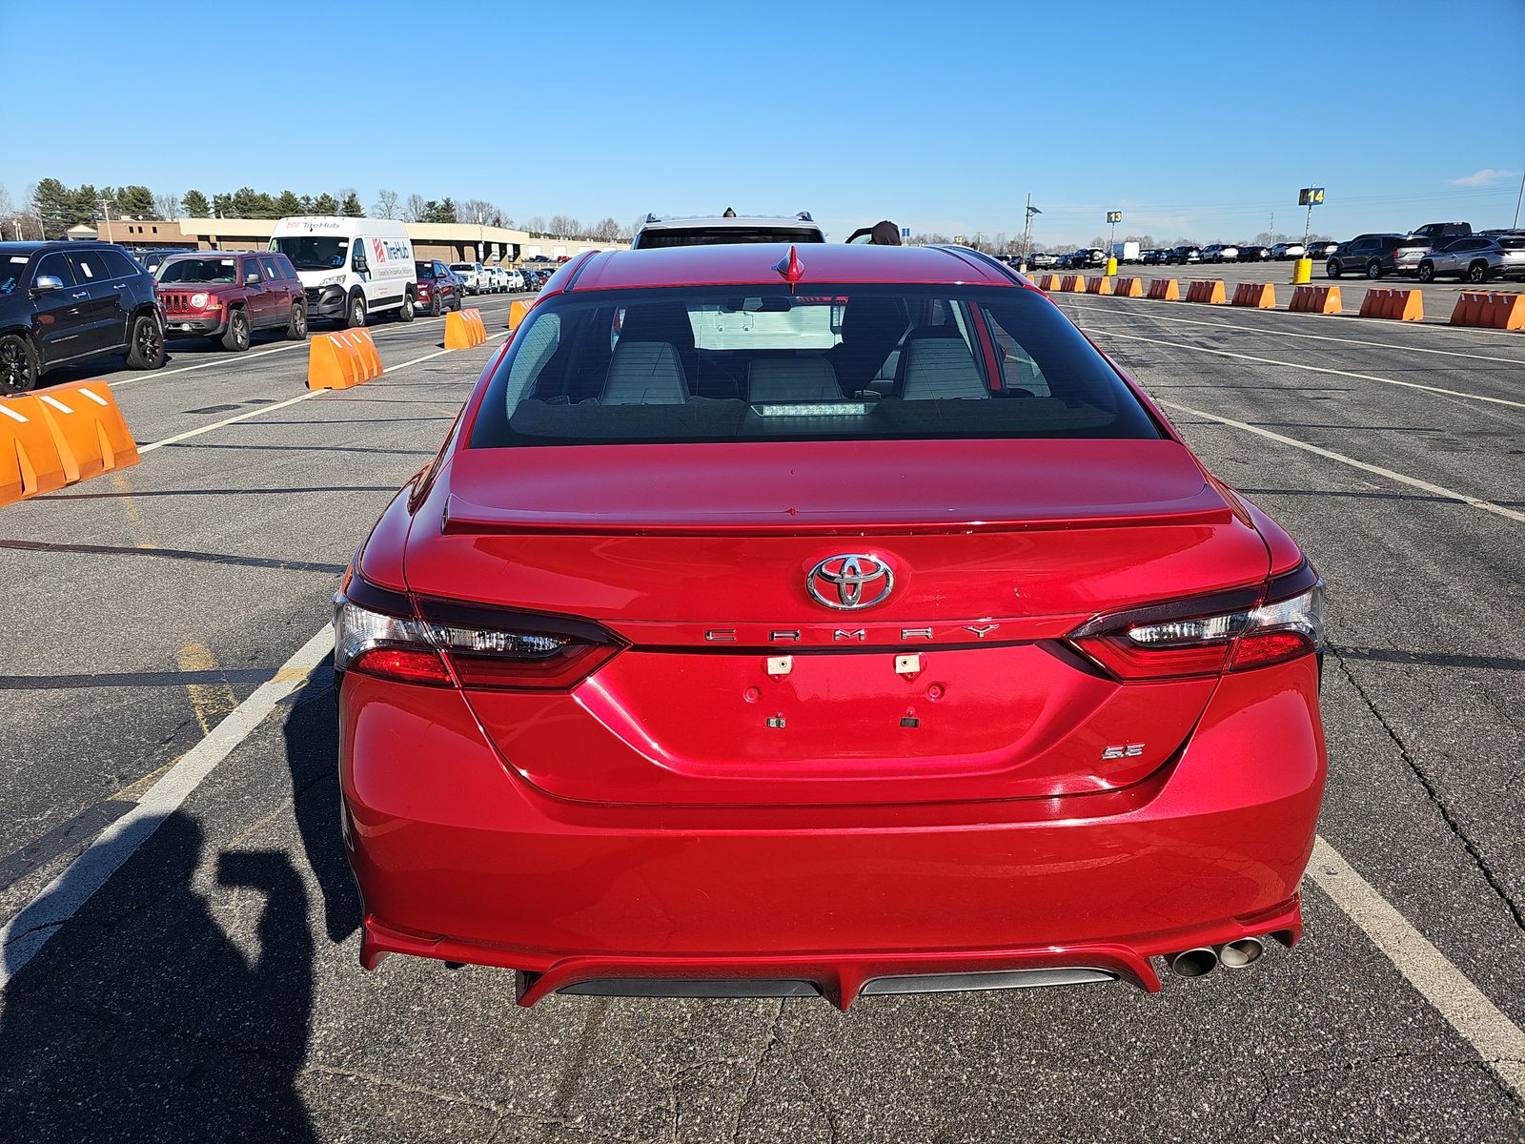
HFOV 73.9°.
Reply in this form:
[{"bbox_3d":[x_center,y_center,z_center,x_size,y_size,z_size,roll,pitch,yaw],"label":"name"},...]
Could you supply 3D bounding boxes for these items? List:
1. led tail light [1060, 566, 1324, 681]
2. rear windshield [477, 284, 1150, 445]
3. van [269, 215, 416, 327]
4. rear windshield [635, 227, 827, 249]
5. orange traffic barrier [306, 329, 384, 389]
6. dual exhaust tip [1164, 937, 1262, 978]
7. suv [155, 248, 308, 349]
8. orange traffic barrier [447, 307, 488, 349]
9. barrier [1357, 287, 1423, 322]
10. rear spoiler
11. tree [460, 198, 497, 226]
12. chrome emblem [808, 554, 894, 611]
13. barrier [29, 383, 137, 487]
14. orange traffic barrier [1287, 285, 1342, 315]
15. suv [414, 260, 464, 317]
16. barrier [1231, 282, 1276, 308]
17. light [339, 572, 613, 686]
[{"bbox_3d":[0.710,0.059,1.617,0.626,0.151,0.185,-6,18,-19],"label":"led tail light"},{"bbox_3d":[0.100,-0.488,2.267,1.380,0.130,0.660,-1,44,-2],"label":"rear windshield"},{"bbox_3d":[-10.855,-7.745,26.140,2.060,2.550,5.990,-1,17,-2],"label":"van"},{"bbox_3d":[-0.226,-2.189,7.121,1.330,0.440,0.150,-1,-5,-2],"label":"rear windshield"},{"bbox_3d":[-5.156,-2.666,12.584,0.440,0.620,1.500,-1,17,-2],"label":"orange traffic barrier"},{"bbox_3d":[0.779,0.645,1.799,0.165,0.080,0.140,-1,17,-2],"label":"dual exhaust tip"},{"bbox_3d":[-10.061,-5.046,18.770,1.760,1.670,4.410,-1,17,-2],"label":"suv"},{"bbox_3d":[-5.386,-4.435,18.469,0.460,0.620,1.600,-1,17,-2],"label":"orange traffic barrier"},{"bbox_3d":[13.757,-5.874,22.251,0.440,0.630,1.500,-1,17,-2],"label":"barrier"},{"bbox_3d":[0.120,-0.081,1.533,1.246,0.051,0.289,-1,17,-1],"label":"rear spoiler"},{"bbox_3d":[-42.152,-49.824,150.000,5.200,10.800,5.200,0,17,0],"label":"tree"},{"bbox_3d":[0.124,0.013,1.434,0.125,0.085,0.018,-1,17,-1],"label":"chrome emblem"},{"bbox_3d":[-5.031,-0.913,7.014,0.460,0.620,1.600,-1,17,-2],"label":"barrier"},{"bbox_3d":[13.644,-6.740,25.069,0.440,0.630,1.500,-1,17,-2],"label":"orange traffic barrier"},{"bbox_3d":[-10.422,-8.577,30.447,1.820,1.660,4.400,-1,17,-2],"label":"suv"},{"bbox_3d":[14.523,-8.143,29.861,0.460,0.620,1.600,-1,17,-2],"label":"barrier"},{"bbox_3d":[-0.478,0.111,1.698,0.540,0.180,0.220,3,17,9],"label":"light"}]

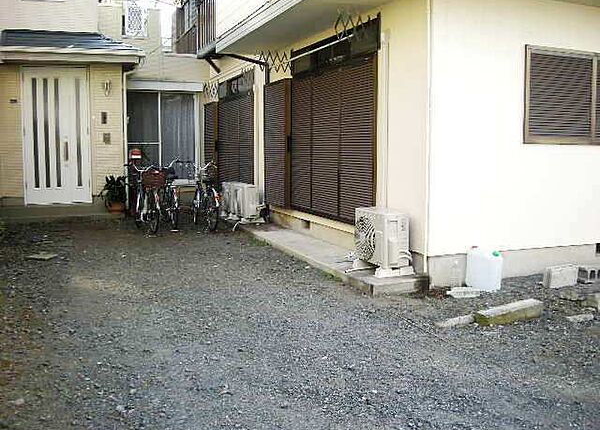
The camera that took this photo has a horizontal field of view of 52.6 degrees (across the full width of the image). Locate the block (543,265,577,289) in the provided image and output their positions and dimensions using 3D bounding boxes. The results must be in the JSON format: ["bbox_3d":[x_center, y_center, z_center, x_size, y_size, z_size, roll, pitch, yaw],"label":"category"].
[{"bbox_3d":[2.550,0.598,5.960,0.385,0.190,0.110,-3,7,-28],"label":"block"}]

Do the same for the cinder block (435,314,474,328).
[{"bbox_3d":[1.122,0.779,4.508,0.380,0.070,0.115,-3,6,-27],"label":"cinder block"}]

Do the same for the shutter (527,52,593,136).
[{"bbox_3d":[2.672,-1.206,6.182,0.815,0.810,0.045,-2,7,-22],"label":"shutter"}]

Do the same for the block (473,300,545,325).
[{"bbox_3d":[1.650,0.772,4.805,0.580,0.115,0.135,-3,7,-29],"label":"block"}]

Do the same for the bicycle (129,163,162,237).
[{"bbox_3d":[-2.412,-0.289,9.338,0.500,1.040,1.620,-2,6,-22],"label":"bicycle"}]

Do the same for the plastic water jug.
[{"bbox_3d":[1.731,0.507,5.759,0.310,0.410,0.170,0,6,-3],"label":"plastic water jug"}]

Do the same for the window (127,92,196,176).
[{"bbox_3d":[-3.012,-1.652,13.100,1.599,1.972,0.100,-1,6,-15],"label":"window"}]

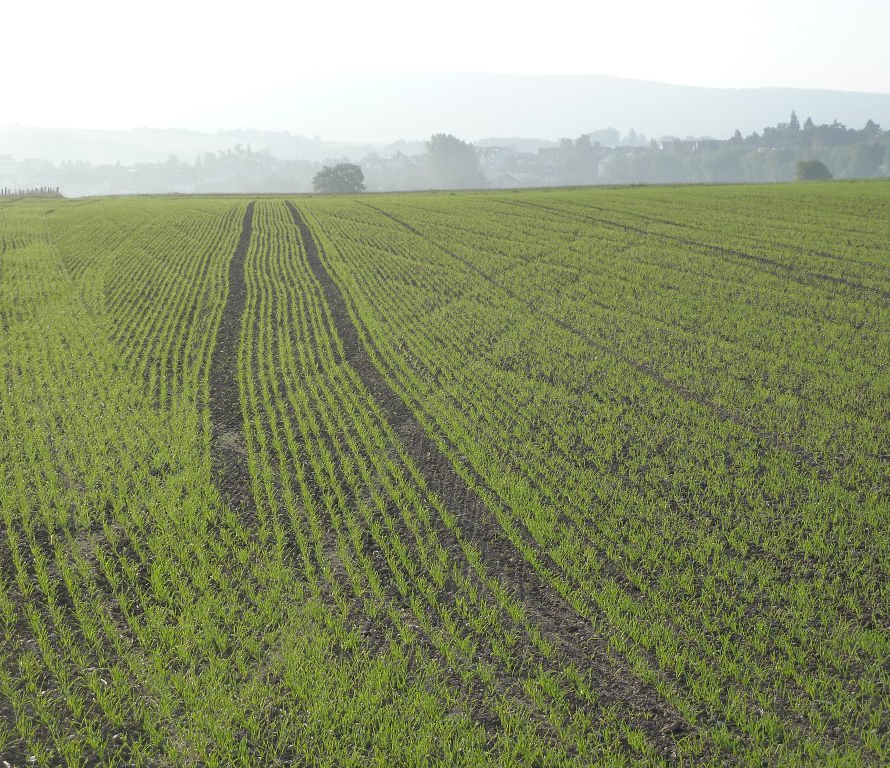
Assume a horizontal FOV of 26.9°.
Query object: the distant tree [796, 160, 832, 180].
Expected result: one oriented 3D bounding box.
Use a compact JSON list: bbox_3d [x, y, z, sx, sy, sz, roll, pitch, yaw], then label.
[{"bbox_3d":[44.610,-25.470,225.000,4.590,3.020,4.350,0,7,0],"label":"distant tree"}]

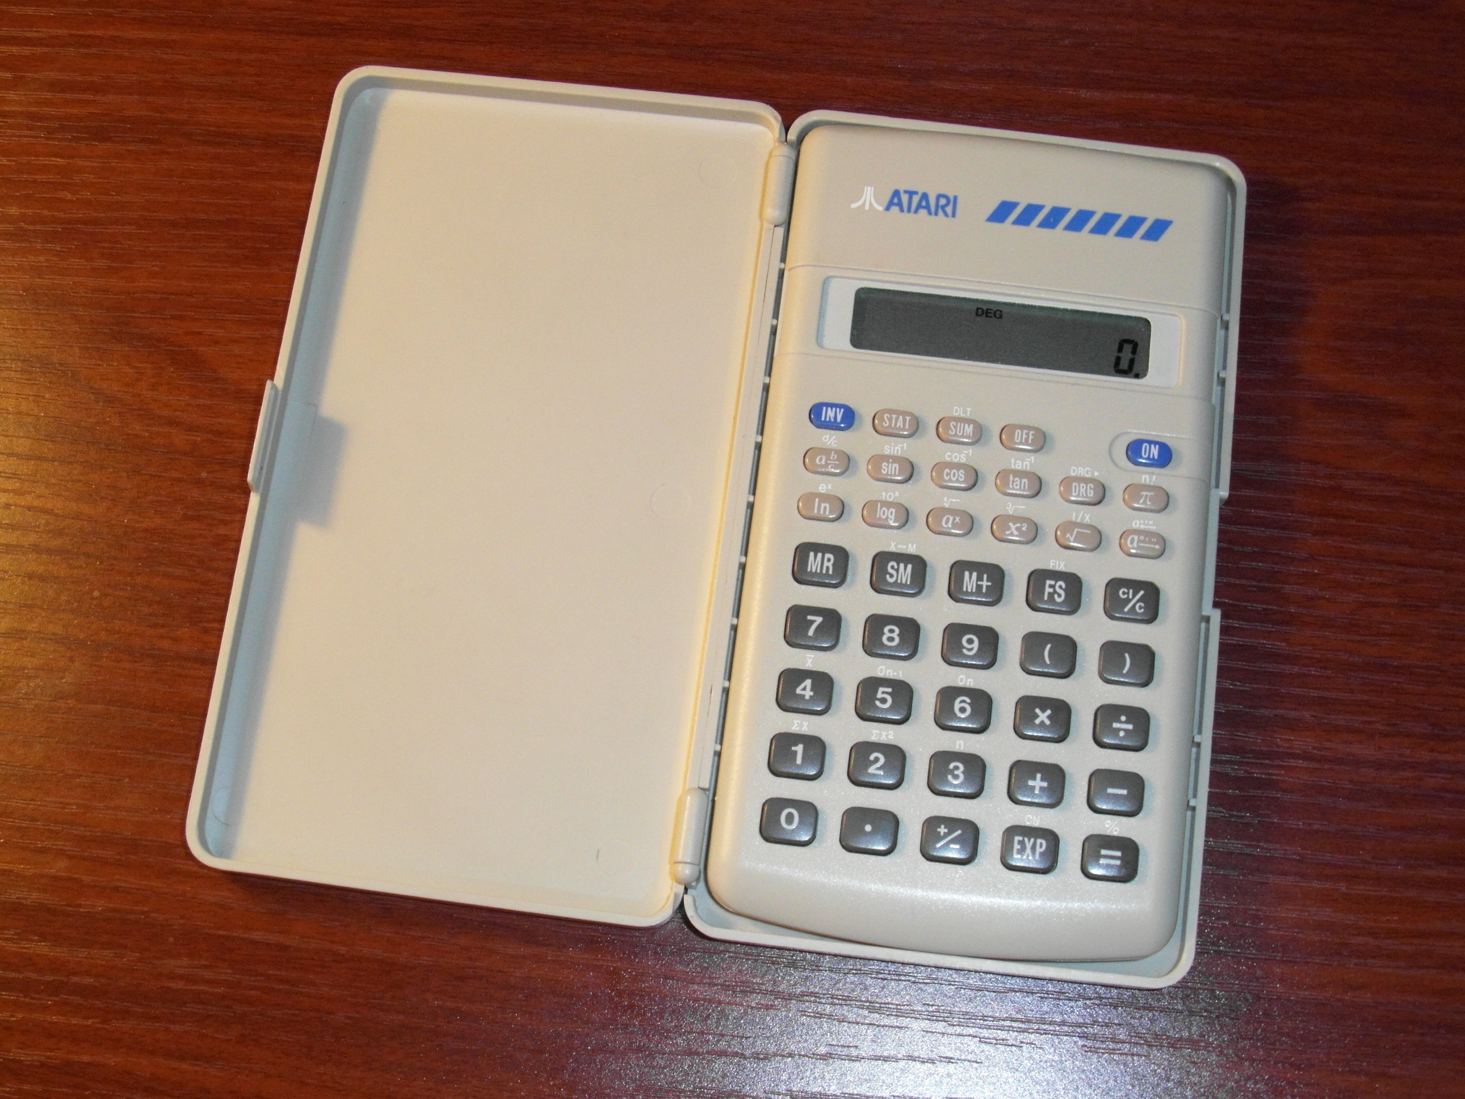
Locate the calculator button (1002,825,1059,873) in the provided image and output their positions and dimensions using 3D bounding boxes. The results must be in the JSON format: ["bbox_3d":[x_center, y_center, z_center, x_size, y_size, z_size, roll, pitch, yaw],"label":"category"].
[{"bbox_3d":[0.044,0.044,0.389,0.009,0.002,0.007,6,72,3],"label":"calculator button"}]

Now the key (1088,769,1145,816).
[{"bbox_3d":[0.057,0.036,0.391,0.009,0.002,0.007,6,72,3],"label":"key"}]

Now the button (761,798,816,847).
[{"bbox_3d":[0.009,0.043,0.412,0.009,0.003,0.007,7,74,3],"label":"button"}]

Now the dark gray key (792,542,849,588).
[{"bbox_3d":[0.014,0.002,0.412,0.009,0.002,0.007,7,71,3],"label":"dark gray key"}]

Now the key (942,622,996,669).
[{"bbox_3d":[0.038,0.015,0.420,0.009,0.003,0.007,7,74,3],"label":"key"}]

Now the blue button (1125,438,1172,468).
[{"bbox_3d":[0.065,-0.015,0.408,0.007,0.002,0.004,6,72,3],"label":"blue button"}]

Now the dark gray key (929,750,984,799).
[{"bbox_3d":[0.035,0.035,0.414,0.009,0.003,0.007,7,74,3],"label":"dark gray key"}]

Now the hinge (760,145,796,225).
[{"bbox_3d":[0.008,-0.062,0.444,0.005,0.005,0.015,7,71,3],"label":"hinge"}]

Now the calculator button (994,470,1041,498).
[{"bbox_3d":[0.045,-0.011,0.412,0.007,0.002,0.004,7,71,3],"label":"calculator button"}]

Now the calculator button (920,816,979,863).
[{"bbox_3d":[0.033,0.044,0.394,0.009,0.002,0.007,7,71,3],"label":"calculator button"}]

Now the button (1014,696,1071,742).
[{"bbox_3d":[0.047,0.026,0.400,0.009,0.002,0.007,7,71,3],"label":"button"}]

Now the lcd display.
[{"bbox_3d":[0.043,-0.035,0.422,0.048,0.002,0.011,7,71,3],"label":"lcd display"}]

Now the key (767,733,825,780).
[{"bbox_3d":[0.010,0.032,0.402,0.009,0.002,0.007,7,71,3],"label":"key"}]

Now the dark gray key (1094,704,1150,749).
[{"bbox_3d":[0.060,0.027,0.402,0.009,0.002,0.007,7,71,3],"label":"dark gray key"}]

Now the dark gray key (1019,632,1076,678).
[{"bbox_3d":[0.049,0.016,0.403,0.009,0.002,0.007,7,71,3],"label":"dark gray key"}]

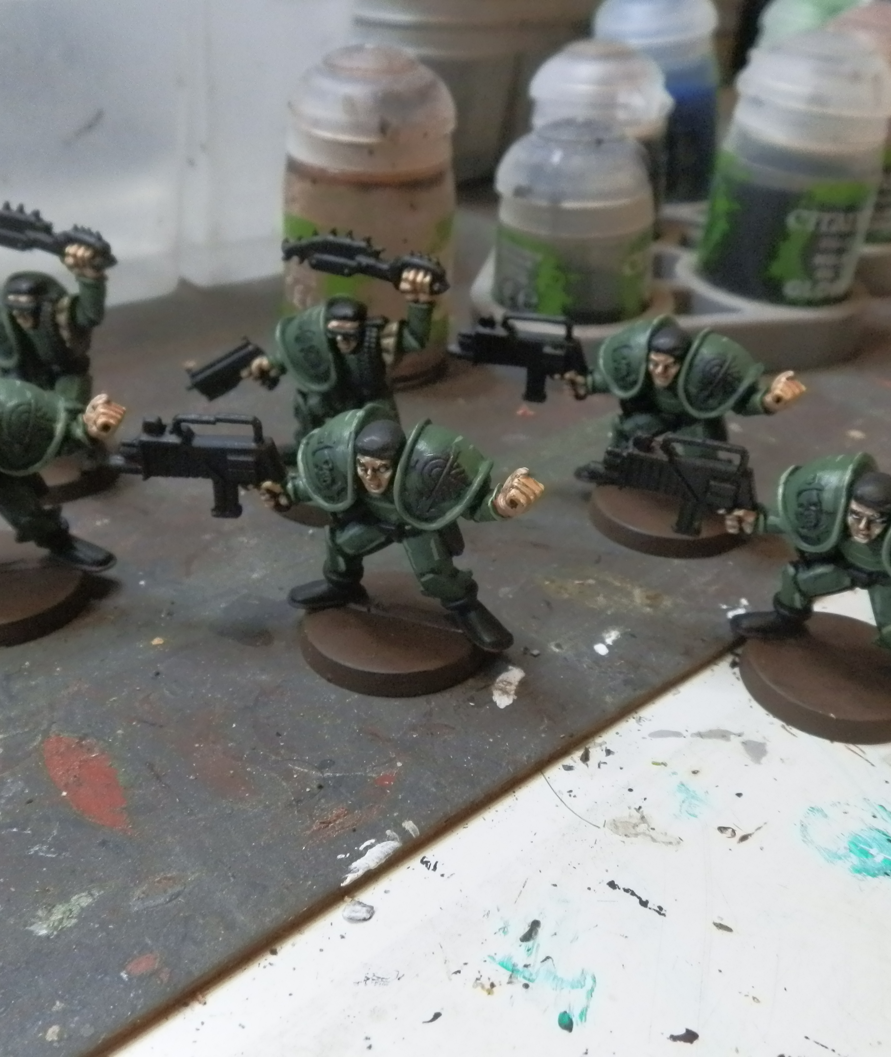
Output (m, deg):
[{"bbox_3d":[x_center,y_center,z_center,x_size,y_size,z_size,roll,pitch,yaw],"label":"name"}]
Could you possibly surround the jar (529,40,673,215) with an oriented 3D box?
[{"bbox_3d":[0.034,-0.086,0.269,0.035,0.056,0.035,2,31,-1],"label":"jar"}]

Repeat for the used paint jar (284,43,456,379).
[{"bbox_3d":[-0.015,-0.062,0.225,0.035,0.059,0.035,2,31,-1],"label":"used paint jar"}]

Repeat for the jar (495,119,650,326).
[{"bbox_3d":[0.027,-0.061,0.236,0.033,0.042,0.033,0,31,2],"label":"jar"}]

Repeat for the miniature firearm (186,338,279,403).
[{"bbox_3d":[-0.033,-0.024,0.181,0.016,0.009,0.004,-26,25,21],"label":"miniature firearm"}]

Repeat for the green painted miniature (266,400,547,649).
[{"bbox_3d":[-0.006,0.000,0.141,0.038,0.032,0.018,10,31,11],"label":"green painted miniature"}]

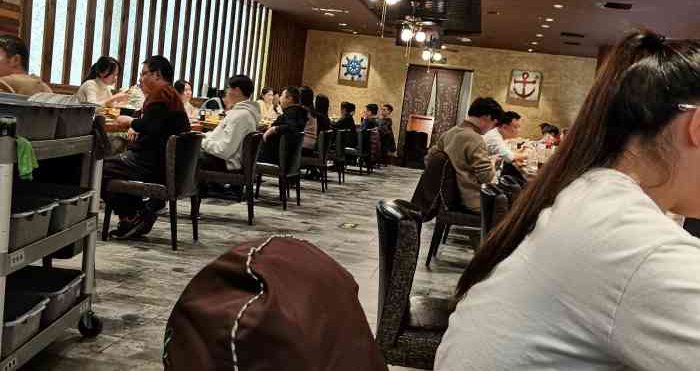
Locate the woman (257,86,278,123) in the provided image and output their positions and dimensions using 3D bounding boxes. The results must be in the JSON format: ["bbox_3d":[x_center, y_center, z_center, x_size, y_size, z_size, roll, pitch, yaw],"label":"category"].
[{"bbox_3d":[-1.156,-0.783,10.583,0.700,1.286,0.460,9,7,24],"label":"woman"}]

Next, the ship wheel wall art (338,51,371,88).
[{"bbox_3d":[0.083,-2.388,15.037,0.609,0.673,0.050,7,6,10],"label":"ship wheel wall art"}]

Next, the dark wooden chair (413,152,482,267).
[{"bbox_3d":[0.974,0.239,5.948,0.580,0.855,0.490,8,6,9],"label":"dark wooden chair"}]

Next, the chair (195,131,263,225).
[{"bbox_3d":[-1.134,-0.103,6.888,0.580,0.855,0.490,6,6,-2],"label":"chair"}]

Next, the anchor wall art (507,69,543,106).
[{"bbox_3d":[3.479,-1.927,14.460,0.621,0.690,0.050,7,6,10],"label":"anchor wall art"}]

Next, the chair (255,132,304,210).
[{"bbox_3d":[-0.856,-0.205,8.236,0.580,0.855,0.490,8,6,14],"label":"chair"}]

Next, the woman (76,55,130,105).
[{"bbox_3d":[-2.326,-0.500,6.908,0.720,1.360,0.470,7,6,2],"label":"woman"}]

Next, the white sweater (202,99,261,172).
[{"bbox_3d":[-1.076,-0.490,6.676,0.510,0.620,0.490,7,6,10],"label":"white sweater"}]

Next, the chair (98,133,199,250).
[{"bbox_3d":[-1.451,-0.002,5.517,0.580,0.855,0.490,7,6,7],"label":"chair"}]

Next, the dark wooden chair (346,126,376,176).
[{"bbox_3d":[0.164,-0.714,14.506,0.580,0.855,0.490,9,6,18],"label":"dark wooden chair"}]

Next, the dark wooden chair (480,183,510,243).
[{"bbox_3d":[0.900,0.453,3.724,0.580,0.855,0.490,7,6,7],"label":"dark wooden chair"}]

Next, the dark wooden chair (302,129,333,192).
[{"bbox_3d":[-0.546,-0.362,9.653,0.600,0.793,0.490,7,6,10],"label":"dark wooden chair"}]

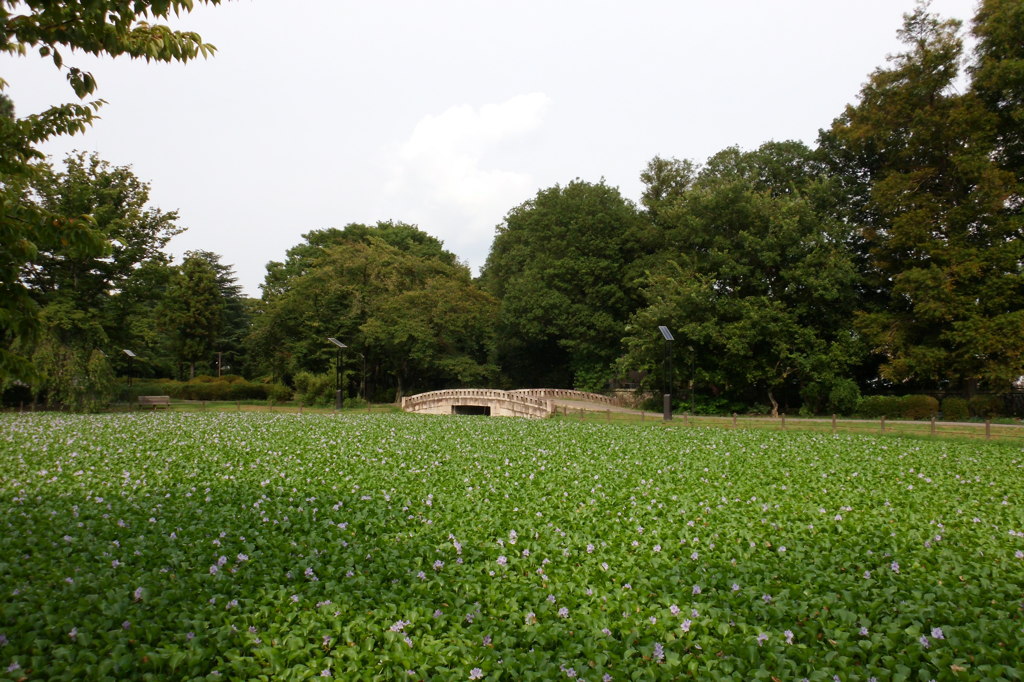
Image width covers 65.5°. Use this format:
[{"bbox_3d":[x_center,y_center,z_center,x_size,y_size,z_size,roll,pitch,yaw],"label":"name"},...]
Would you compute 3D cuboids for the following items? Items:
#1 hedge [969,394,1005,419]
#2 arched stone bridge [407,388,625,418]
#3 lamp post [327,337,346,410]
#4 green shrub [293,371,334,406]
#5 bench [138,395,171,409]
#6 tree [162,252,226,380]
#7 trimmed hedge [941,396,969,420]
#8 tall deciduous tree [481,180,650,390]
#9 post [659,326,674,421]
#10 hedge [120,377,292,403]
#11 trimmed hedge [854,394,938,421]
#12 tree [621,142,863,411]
[{"bbox_3d":[20.861,2.891,35.000,1.400,1.050,1.150,-2,-3,32],"label":"hedge"},{"bbox_3d":[-0.254,3.363,43.200,10.380,1.600,6.200,-2,-4,39],"label":"arched stone bridge"},{"bbox_3d":[-9.743,1.843,44.400,0.450,4.000,0.800,3,-4,-45],"label":"lamp post"},{"bbox_3d":[-12.776,3.040,51.500,2.700,2.300,2.300,0,-3,-6],"label":"green shrub"},{"bbox_3d":[-20.118,3.506,44.800,1.650,0.800,0.600,0,-3,-7],"label":"bench"},{"bbox_3d":[-29.513,-1.580,74.000,5.700,13.400,5.700,0,-3,0],"label":"tree"},{"bbox_3d":[19.010,2.889,34.200,1.050,1.050,1.000,-2,-3,32],"label":"trimmed hedge"},{"bbox_3d":[3.898,-3.570,58.000,12.000,16.200,11.500,0,-3,0],"label":"tall deciduous tree"},{"bbox_3d":[6.572,1.380,33.800,0.420,4.000,0.700,2,-3,-34],"label":"post"},{"bbox_3d":[-23.175,3.599,60.000,12.500,1.800,3.000,0,-3,-3],"label":"hedge"},{"bbox_3d":[17.094,2.938,35.300,3.100,1.100,1.300,-2,-3,32],"label":"trimmed hedge"},{"bbox_3d":[11.050,-2.974,38.500,11.000,13.200,10.000,-1,-3,18],"label":"tree"}]

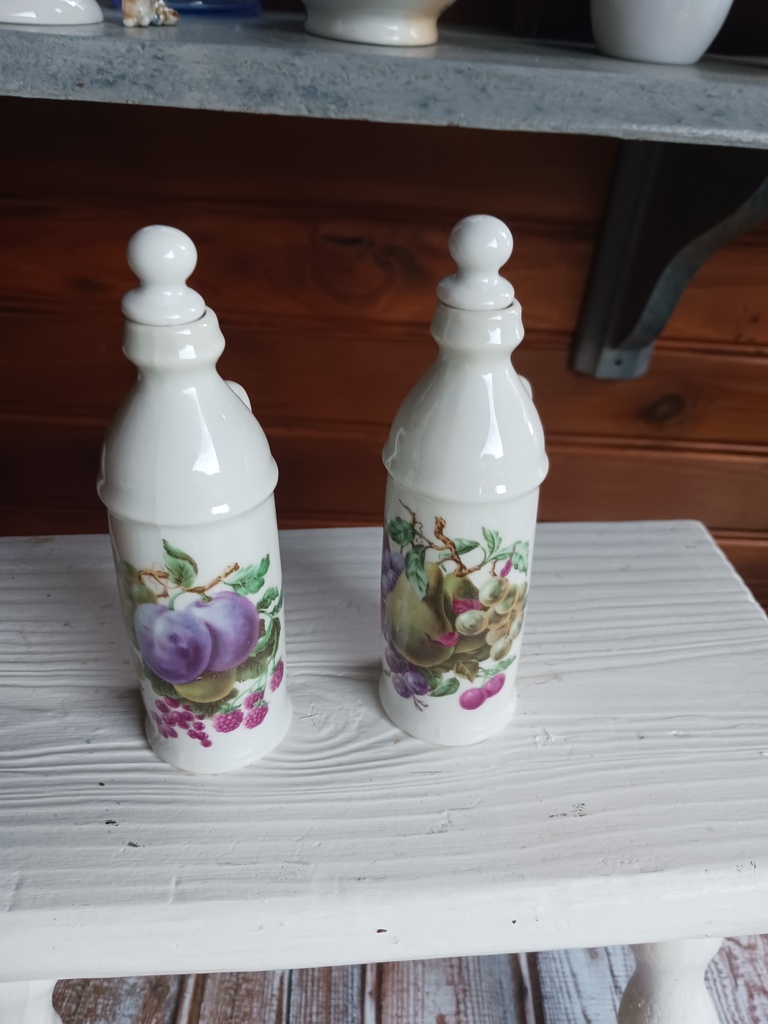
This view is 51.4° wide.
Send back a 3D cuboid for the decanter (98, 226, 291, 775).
[{"bbox_3d":[-0.079,-0.002,0.344,0.072,0.237,0.088,5,31,7],"label":"decanter"}]

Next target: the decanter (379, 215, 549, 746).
[{"bbox_3d":[0.039,-0.011,0.362,0.072,0.237,0.088,18,35,27],"label":"decanter"}]

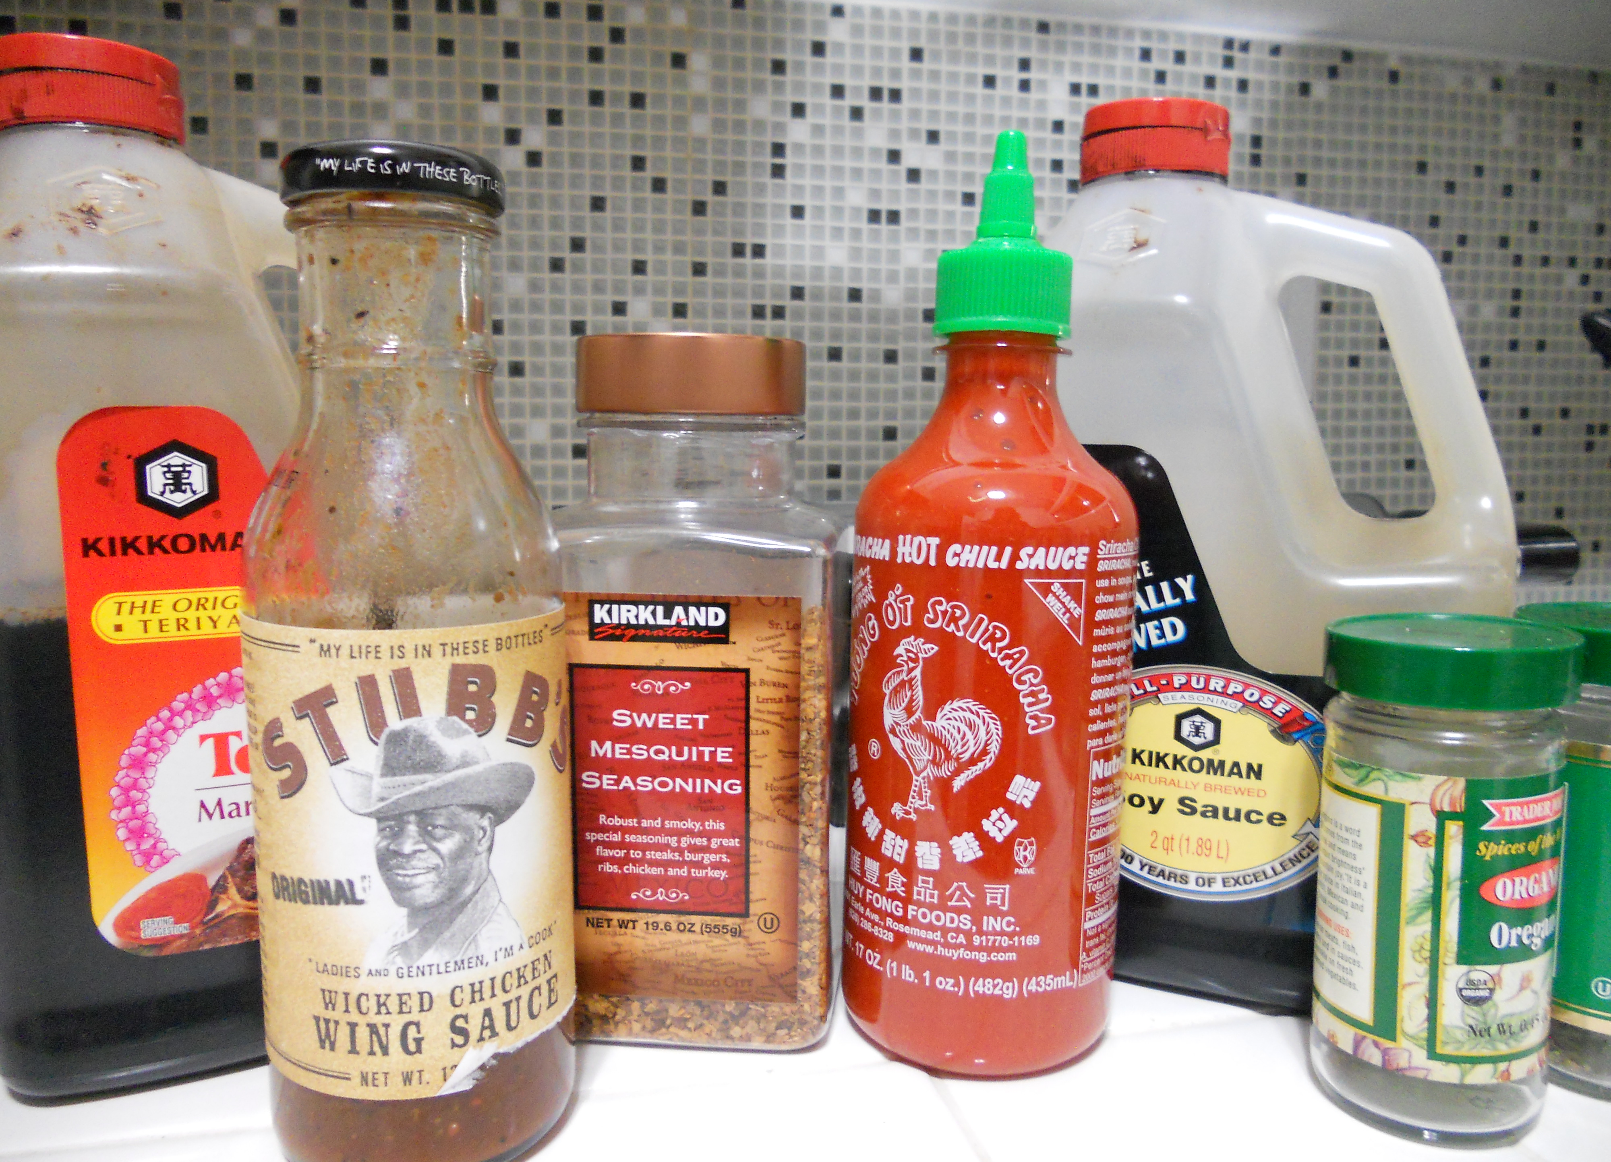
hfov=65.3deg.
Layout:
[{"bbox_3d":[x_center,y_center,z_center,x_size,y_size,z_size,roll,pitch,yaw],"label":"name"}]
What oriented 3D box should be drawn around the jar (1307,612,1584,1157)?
[{"bbox_3d":[0.143,0.064,0.285,0.051,0.107,0.051,0,7,0],"label":"jar"}]

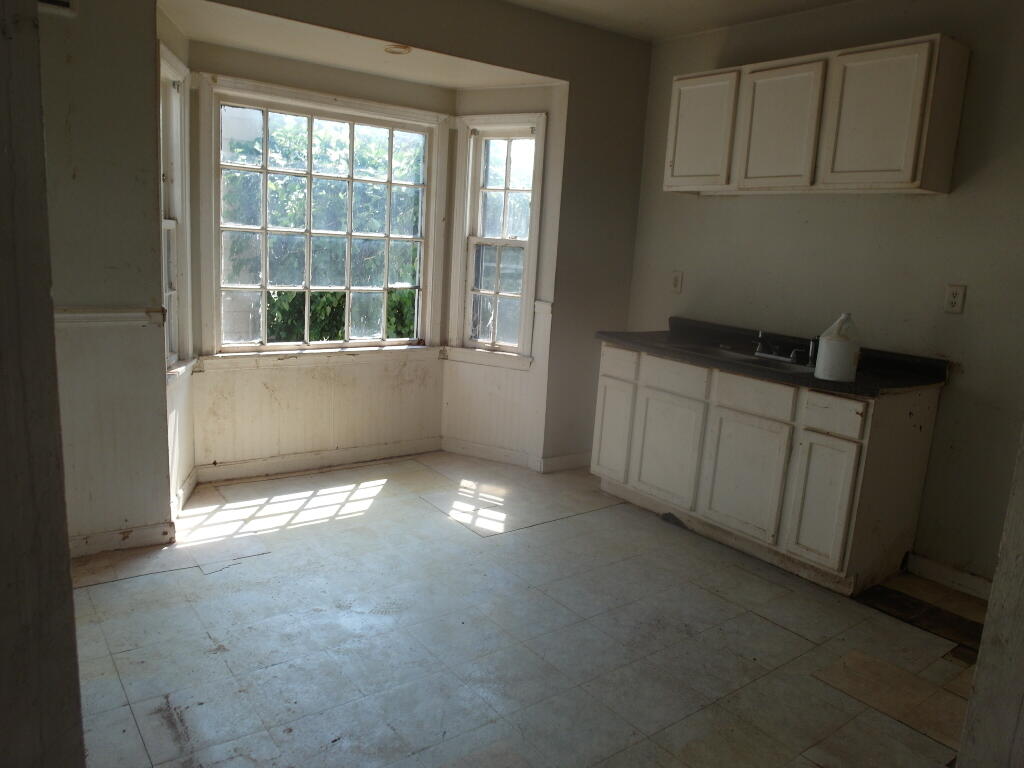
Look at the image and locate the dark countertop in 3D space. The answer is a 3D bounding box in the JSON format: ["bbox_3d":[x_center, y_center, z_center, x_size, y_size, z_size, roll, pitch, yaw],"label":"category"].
[{"bbox_3d":[1.232,-0.172,3.655,0.635,0.135,1.647,-5,13,-36],"label":"dark countertop"}]

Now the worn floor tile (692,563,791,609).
[{"bbox_3d":[0.978,0.881,3.064,0.305,0.006,0.305,-4,13,-37],"label":"worn floor tile"}]

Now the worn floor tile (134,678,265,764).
[{"bbox_3d":[-0.914,0.971,2.064,0.304,0.010,0.304,-5,13,-36],"label":"worn floor tile"}]

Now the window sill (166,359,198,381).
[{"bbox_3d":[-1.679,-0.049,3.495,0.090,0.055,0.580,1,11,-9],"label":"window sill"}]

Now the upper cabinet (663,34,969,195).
[{"bbox_3d":[1.384,-1.234,3.486,0.320,0.610,1.375,-4,13,-37],"label":"upper cabinet"}]

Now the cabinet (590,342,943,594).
[{"bbox_3d":[1.190,0.325,3.731,0.597,0.872,1.597,-5,13,-36],"label":"cabinet"}]

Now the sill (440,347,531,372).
[{"bbox_3d":[-0.176,-0.157,4.616,0.655,0.095,0.060,8,12,24],"label":"sill"}]

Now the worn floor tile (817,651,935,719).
[{"bbox_3d":[1.248,1.019,2.436,0.304,0.010,0.304,-5,13,-36],"label":"worn floor tile"}]

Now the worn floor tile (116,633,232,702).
[{"bbox_3d":[-1.064,0.884,2.227,0.305,0.006,0.305,-4,13,-37],"label":"worn floor tile"}]

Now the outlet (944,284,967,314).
[{"bbox_3d":[1.927,-0.369,3.095,0.009,0.120,0.078,-4,13,-37],"label":"outlet"}]

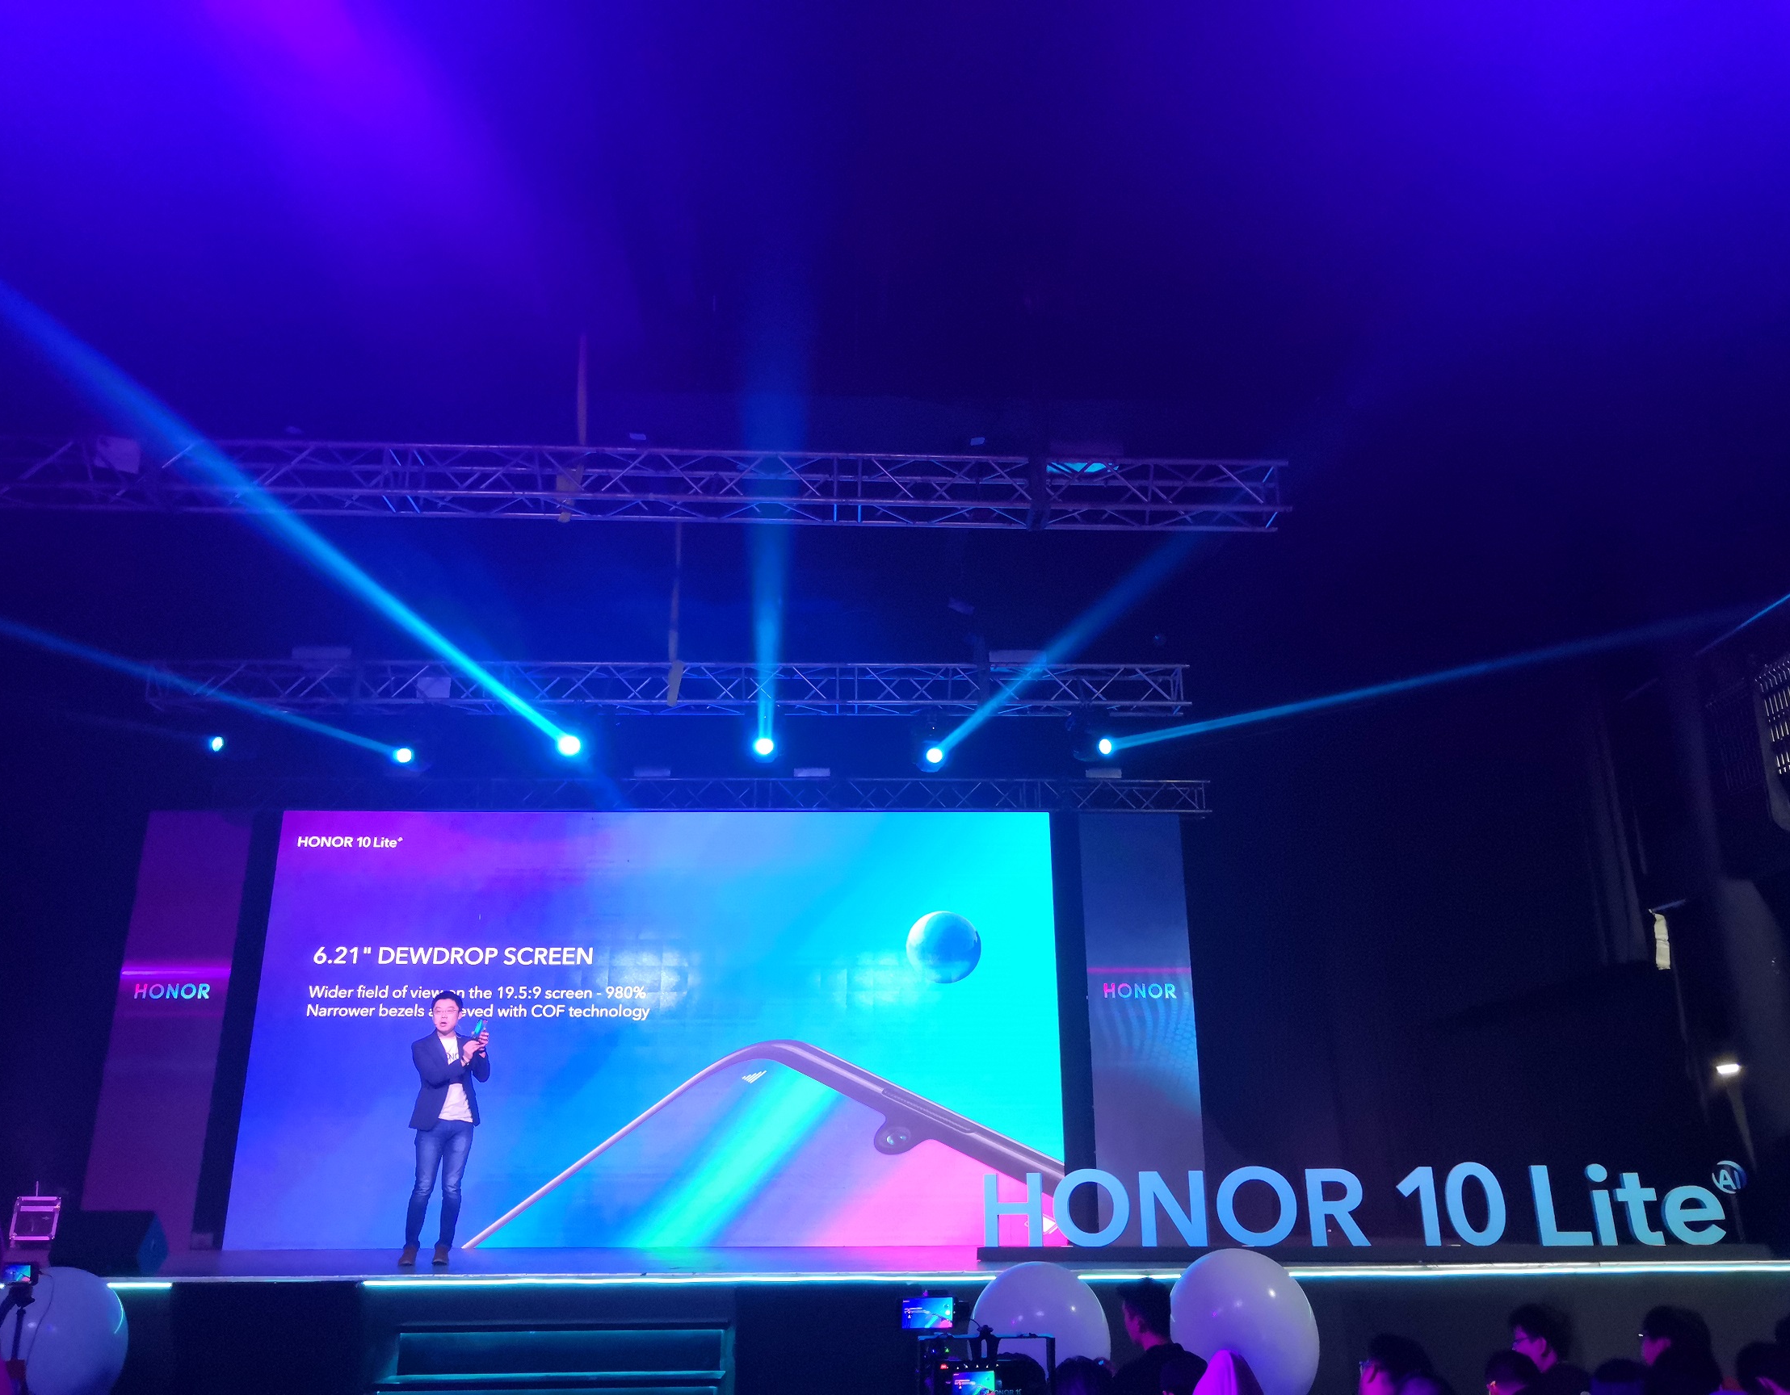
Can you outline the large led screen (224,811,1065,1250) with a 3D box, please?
[{"bbox_3d":[-1.995,2.671,12.021,6.600,3.520,0.200,0,-19,-1],"label":"large led screen"}]

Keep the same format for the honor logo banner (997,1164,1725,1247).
[{"bbox_3d":[2.695,3.091,8.876,4.350,0.490,0.140,-4,-19,11],"label":"honor logo banner"}]

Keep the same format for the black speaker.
[{"bbox_3d":[-4.355,3.017,8.060,0.510,0.350,0.370,0,-19,0],"label":"black speaker"}]

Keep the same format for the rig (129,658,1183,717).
[{"bbox_3d":[-1.990,-0.064,12.939,9.150,0.400,0.400,0,-19,-1],"label":"rig"}]

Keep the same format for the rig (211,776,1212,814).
[{"bbox_3d":[-2.028,1.152,16.405,11.100,0.400,0.400,0,-19,-1],"label":"rig"}]

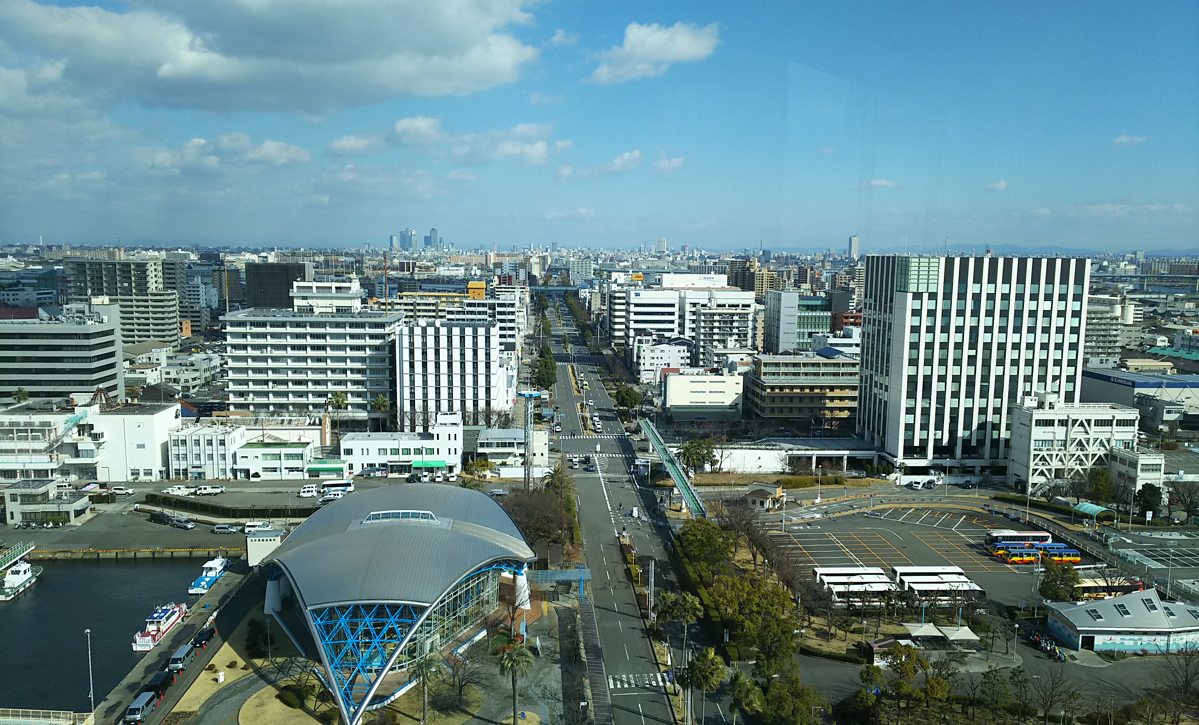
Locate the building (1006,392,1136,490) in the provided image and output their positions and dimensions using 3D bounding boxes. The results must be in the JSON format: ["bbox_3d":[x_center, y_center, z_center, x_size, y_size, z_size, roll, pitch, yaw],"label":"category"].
[{"bbox_3d":[110.140,18.540,217.800,24.400,22.300,9.730,0,7,-2],"label":"building"}]

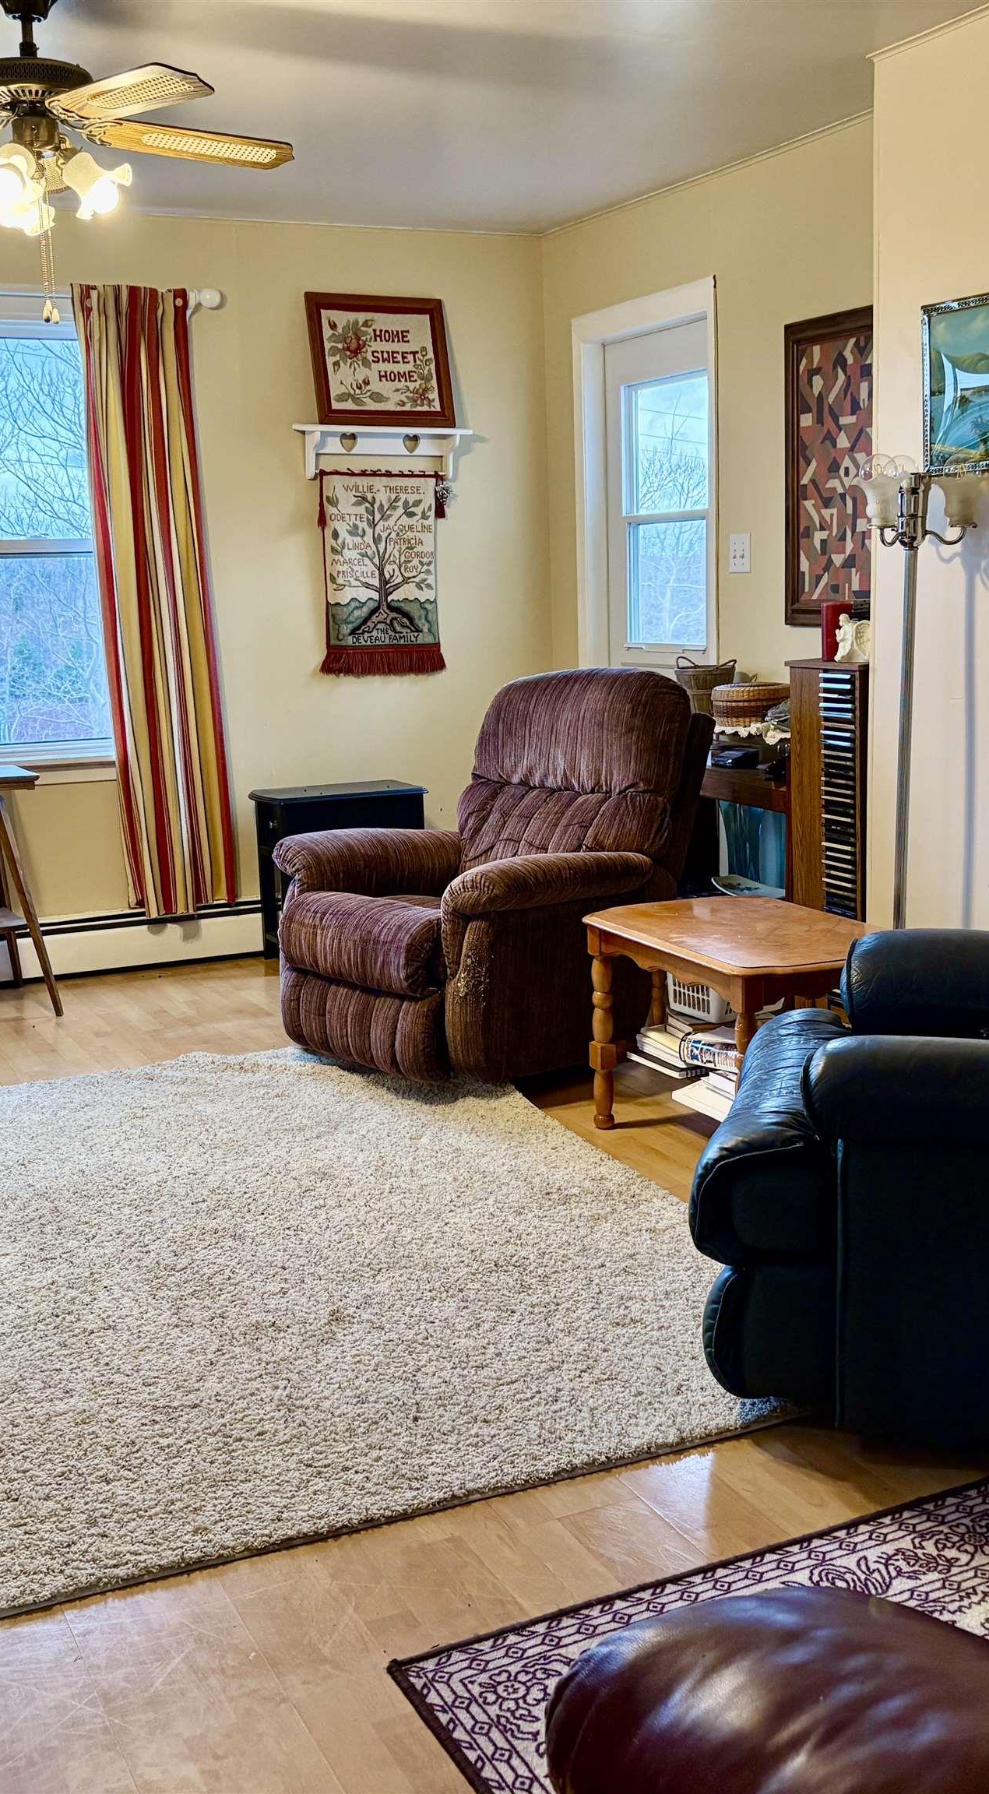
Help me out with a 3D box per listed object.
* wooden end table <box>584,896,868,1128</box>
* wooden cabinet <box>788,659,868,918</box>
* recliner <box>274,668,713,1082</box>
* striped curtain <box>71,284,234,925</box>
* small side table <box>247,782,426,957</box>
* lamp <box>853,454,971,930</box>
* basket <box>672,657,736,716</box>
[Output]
[{"bbox_3d":[0.551,0.316,3.910,0.500,0.507,0.740,-6,11,-25],"label":"wooden end table"},{"bbox_3d":[0.986,-0.104,4.739,0.290,1.017,0.340,-6,11,-25],"label":"wooden cabinet"},{"bbox_3d":[0.005,-0.112,5.008,1.040,0.990,0.910,-8,12,-33],"label":"recliner"},{"bbox_3d":[-1.089,-0.937,5.848,0.410,2.020,0.110,-6,11,-25],"label":"striped curtain"},{"bbox_3d":[-0.521,-0.077,6.084,0.530,0.570,0.320,-6,11,-25],"label":"small side table"},{"bbox_3d":[0.924,-0.236,4.098,0.290,1.505,0.290,-6,11,-25],"label":"lamp"},{"bbox_3d":[0.637,-0.616,5.338,0.190,0.190,0.190,-2,10,0],"label":"basket"}]

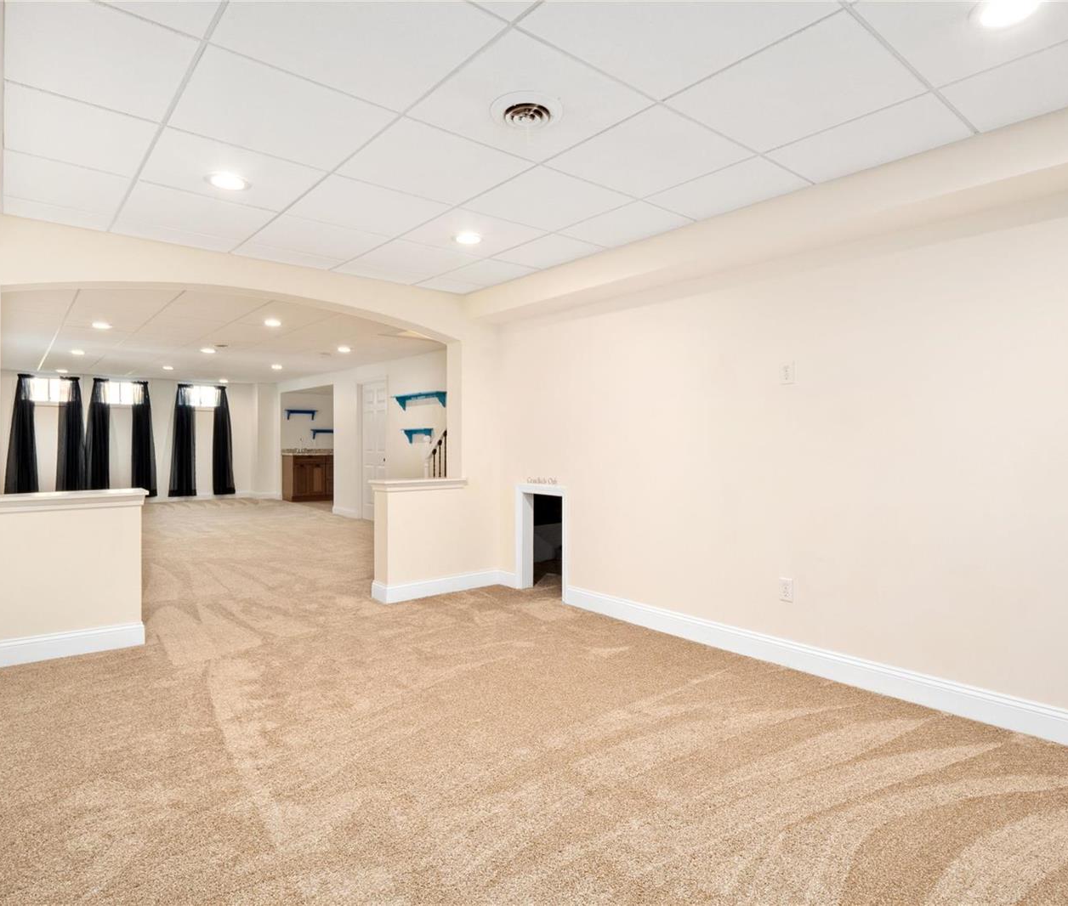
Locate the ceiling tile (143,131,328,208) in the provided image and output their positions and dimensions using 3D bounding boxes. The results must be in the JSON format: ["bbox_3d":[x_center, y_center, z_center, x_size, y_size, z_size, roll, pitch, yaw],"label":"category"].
[{"bbox_3d":[-1.282,-1.192,2.585,0.606,0.020,0.604,-2,3,-40],"label":"ceiling tile"}]

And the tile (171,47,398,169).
[{"bbox_3d":[-0.879,-1.173,2.108,0.600,0.020,0.600,-1,2,-40],"label":"tile"}]

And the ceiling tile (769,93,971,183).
[{"bbox_3d":[1.256,-1.190,2.319,0.447,0.020,0.604,-2,3,-40],"label":"ceiling tile"}]

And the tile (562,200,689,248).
[{"bbox_3d":[0.461,-1.224,3.256,0.447,0.020,0.604,-2,3,-40],"label":"tile"}]

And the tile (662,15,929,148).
[{"bbox_3d":[0.840,-1.165,1.960,0.600,0.020,0.600,-1,2,-40],"label":"tile"}]

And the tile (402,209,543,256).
[{"bbox_3d":[-0.344,-1.226,3.379,0.606,0.020,0.604,-2,3,-40],"label":"tile"}]

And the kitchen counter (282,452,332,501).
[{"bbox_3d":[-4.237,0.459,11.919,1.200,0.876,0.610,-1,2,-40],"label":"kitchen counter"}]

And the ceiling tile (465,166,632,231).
[{"bbox_3d":[0.055,-1.194,2.893,0.600,0.020,0.600,-1,2,-40],"label":"ceiling tile"}]

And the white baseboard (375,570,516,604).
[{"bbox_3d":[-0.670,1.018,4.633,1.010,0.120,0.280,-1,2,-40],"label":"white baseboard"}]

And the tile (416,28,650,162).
[{"bbox_3d":[-0.018,-1.175,2.045,0.606,0.020,0.604,-2,3,-40],"label":"tile"}]

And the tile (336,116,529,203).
[{"bbox_3d":[-0.412,-1.184,2.501,0.600,0.020,0.600,-1,2,-40],"label":"tile"}]

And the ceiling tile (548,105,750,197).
[{"bbox_3d":[0.450,-1.192,2.442,0.606,0.020,0.604,-2,3,-40],"label":"ceiling tile"}]

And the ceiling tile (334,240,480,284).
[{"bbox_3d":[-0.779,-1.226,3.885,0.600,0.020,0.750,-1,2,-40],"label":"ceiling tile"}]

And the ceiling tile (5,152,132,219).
[{"bbox_3d":[-2.082,-1.194,2.712,0.434,0.020,0.604,-2,3,-40],"label":"ceiling tile"}]

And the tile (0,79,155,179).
[{"bbox_3d":[-1.685,-1.177,2.244,0.434,0.020,0.604,-2,3,-40],"label":"tile"}]

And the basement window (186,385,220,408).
[{"bbox_3d":[-6.398,-1.083,11.643,0.680,0.440,0.100,-1,2,-40],"label":"basement window"}]

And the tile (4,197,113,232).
[{"bbox_3d":[-2.381,-1.205,3.037,0.426,0.020,0.300,-1,2,-40],"label":"tile"}]

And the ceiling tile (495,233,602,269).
[{"bbox_3d":[0.064,-1.241,3.724,0.447,0.020,0.604,-2,3,-40],"label":"ceiling tile"}]

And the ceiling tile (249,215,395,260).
[{"bbox_3d":[-1.197,-1.214,3.434,0.600,0.020,0.600,-1,2,-40],"label":"ceiling tile"}]

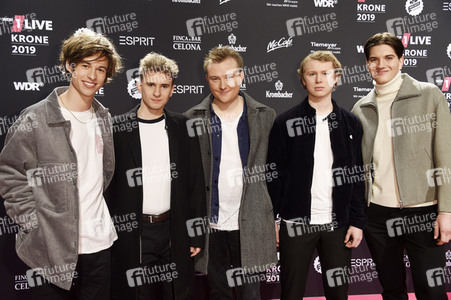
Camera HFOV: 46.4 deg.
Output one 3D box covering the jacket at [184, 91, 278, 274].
[{"bbox_3d":[0.022,0.160,2.600,0.560,0.910,0.330,0,3,-2],"label":"jacket"}]

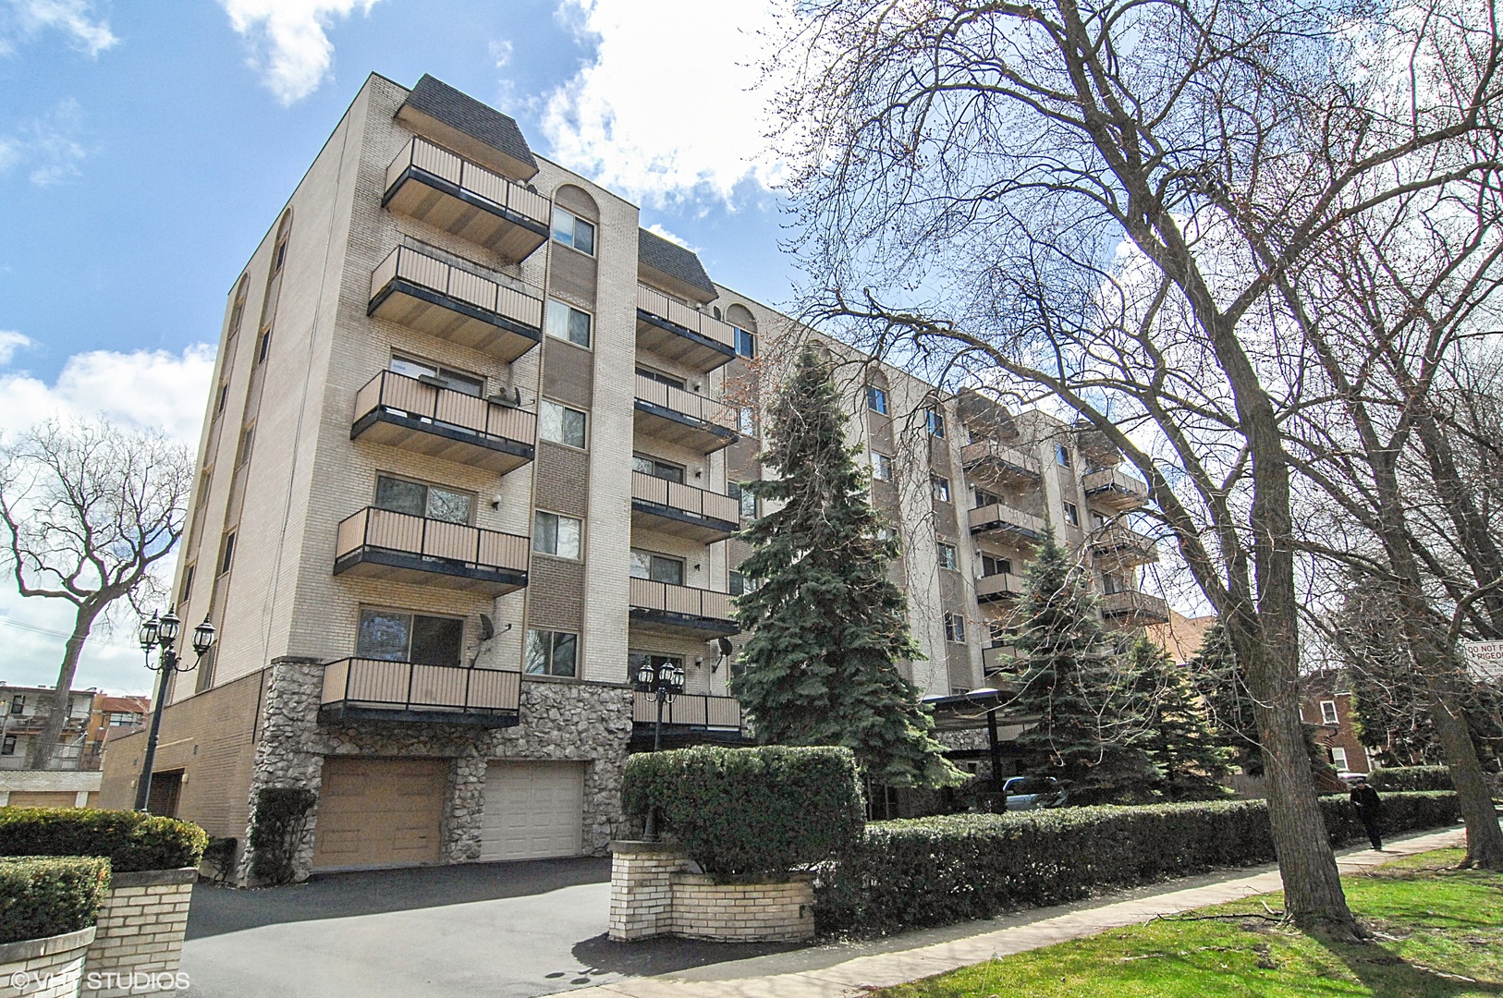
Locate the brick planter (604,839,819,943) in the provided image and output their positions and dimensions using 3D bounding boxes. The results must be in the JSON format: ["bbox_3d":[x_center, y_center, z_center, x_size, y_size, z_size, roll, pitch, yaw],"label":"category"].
[{"bbox_3d":[-0.439,4.091,9.225,2.150,0.960,1.300,-1,-19,-1],"label":"brick planter"}]

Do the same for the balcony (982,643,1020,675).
[{"bbox_3d":[11.470,6.851,36.624,3.959,1.075,1.456,15,-25,-41],"label":"balcony"}]

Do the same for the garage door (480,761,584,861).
[{"bbox_3d":[-4.872,6.953,19.666,2.493,2.054,0.100,15,-25,-41],"label":"garage door"}]

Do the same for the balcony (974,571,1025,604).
[{"bbox_3d":[11.429,4.094,37.366,4.100,1.087,1.378,15,-25,-41],"label":"balcony"}]

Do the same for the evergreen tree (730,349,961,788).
[{"bbox_3d":[1.339,1.594,15.245,3.750,9.350,3.750,-1,-19,0],"label":"evergreen tree"}]

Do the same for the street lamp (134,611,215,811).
[{"bbox_3d":[-4.787,1.904,7.032,0.520,2.030,0.500,11,-22,-32],"label":"street lamp"}]

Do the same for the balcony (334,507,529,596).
[{"bbox_3d":[-6.644,1.200,18.486,3.512,1.075,1.456,15,-25,-41],"label":"balcony"}]

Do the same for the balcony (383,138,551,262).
[{"bbox_3d":[-6.855,-7.164,21.303,3.512,1.075,1.456,15,-25,-41],"label":"balcony"}]

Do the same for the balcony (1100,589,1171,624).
[{"bbox_3d":[18.122,5.208,41.465,3.638,1.075,1.456,15,-25,-41],"label":"balcony"}]

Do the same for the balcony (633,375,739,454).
[{"bbox_3d":[-2.392,-2.446,26.079,4.001,1.087,1.428,15,-25,-41],"label":"balcony"}]

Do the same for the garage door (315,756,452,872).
[{"bbox_3d":[-7.324,6.220,17.489,2.450,2.087,0.100,15,-25,-41],"label":"garage door"}]

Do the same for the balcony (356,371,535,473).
[{"bbox_3d":[-6.629,-1.542,19.157,3.486,1.087,1.511,15,-25,-41],"label":"balcony"}]

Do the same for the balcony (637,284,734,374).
[{"bbox_3d":[-2.474,-5.251,27.310,3.933,1.075,1.456,15,-25,-41],"label":"balcony"}]

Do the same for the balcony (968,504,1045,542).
[{"bbox_3d":[11.357,1.296,38.303,4.100,1.087,1.378,15,-25,-41],"label":"balcony"}]

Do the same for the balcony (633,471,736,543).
[{"bbox_3d":[-2.321,0.352,25.142,4.001,1.087,1.428,15,-25,-41],"label":"balcony"}]

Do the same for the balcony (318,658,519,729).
[{"bbox_3d":[-6.573,3.987,17.547,3.512,1.075,1.456,15,-25,-41],"label":"balcony"}]

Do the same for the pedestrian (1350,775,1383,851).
[{"bbox_3d":[14.779,7.550,21.080,0.420,1.680,0.540,15,-25,-41],"label":"pedestrian"}]

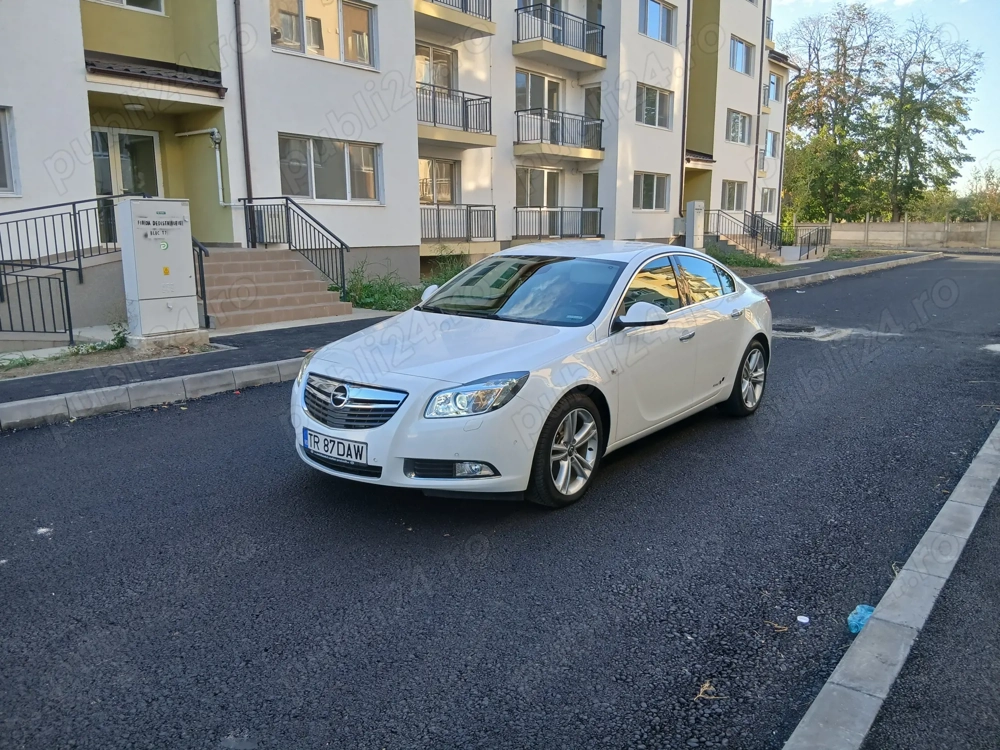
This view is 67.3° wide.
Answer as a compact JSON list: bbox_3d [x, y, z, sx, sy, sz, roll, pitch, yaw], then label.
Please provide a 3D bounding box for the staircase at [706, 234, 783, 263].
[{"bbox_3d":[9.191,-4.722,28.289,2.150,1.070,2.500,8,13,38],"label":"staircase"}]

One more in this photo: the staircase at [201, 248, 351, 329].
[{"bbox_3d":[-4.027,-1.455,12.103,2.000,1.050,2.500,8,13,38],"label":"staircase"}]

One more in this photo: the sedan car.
[{"bbox_3d":[0.605,-0.287,5.801,1.930,1.490,4.830,8,13,38],"label":"sedan car"}]

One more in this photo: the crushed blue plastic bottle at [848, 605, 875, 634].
[{"bbox_3d":[1.429,0.957,2.962,0.090,0.075,0.170,8,13,38],"label":"crushed blue plastic bottle"}]

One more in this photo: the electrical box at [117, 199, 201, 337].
[{"bbox_3d":[-4.103,-1.290,9.049,0.310,1.580,0.715,8,13,38],"label":"electrical box"}]

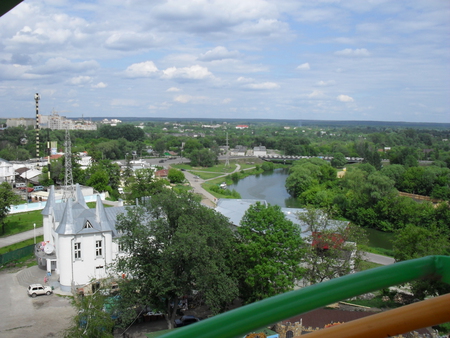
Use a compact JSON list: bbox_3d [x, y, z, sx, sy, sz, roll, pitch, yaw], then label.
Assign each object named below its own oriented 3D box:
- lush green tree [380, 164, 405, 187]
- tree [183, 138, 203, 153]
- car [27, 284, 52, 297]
[{"bbox_3d":[77.753,3.714,210.450,11.560,11.650,11.560,3,7,20],"label":"lush green tree"},{"bbox_3d":[-26.211,-17.072,367.753,15.750,13.820,15.750,0,6,-4],"label":"tree"},{"bbox_3d":[-30.550,20.080,75.500,3.720,1.640,1.680,-2,7,-27],"label":"car"}]

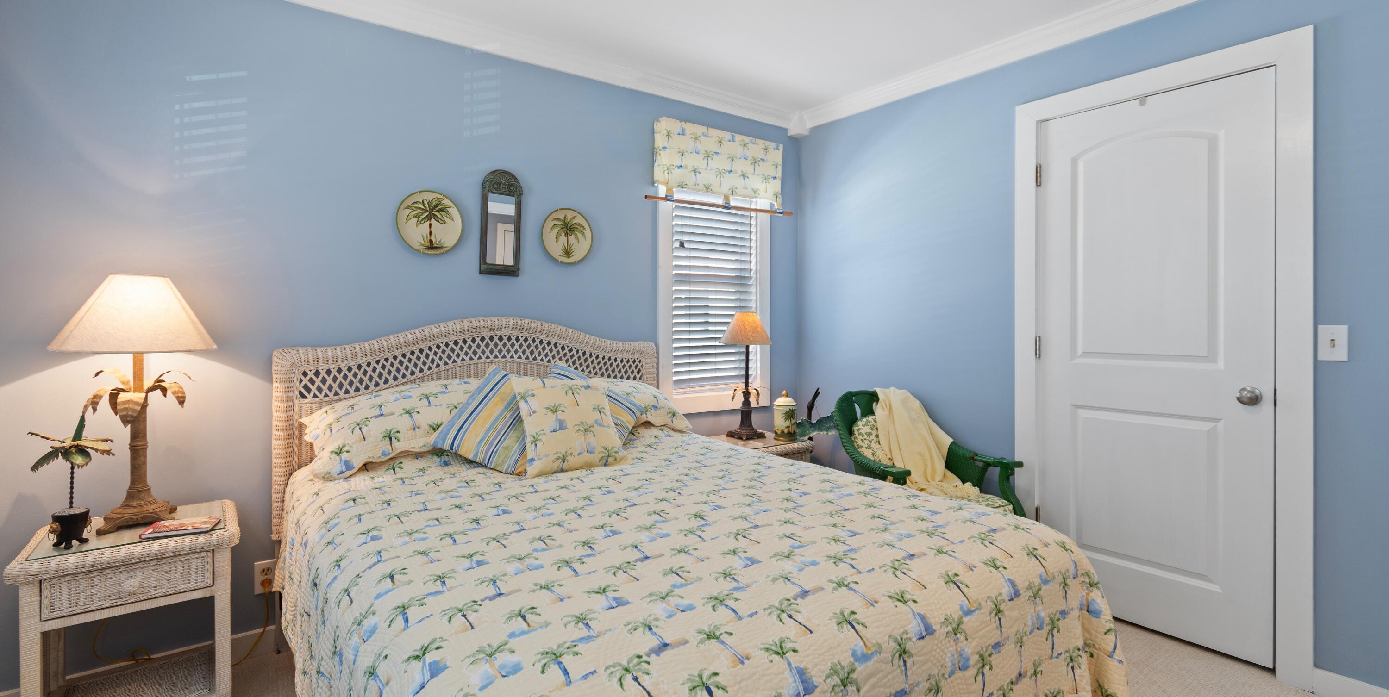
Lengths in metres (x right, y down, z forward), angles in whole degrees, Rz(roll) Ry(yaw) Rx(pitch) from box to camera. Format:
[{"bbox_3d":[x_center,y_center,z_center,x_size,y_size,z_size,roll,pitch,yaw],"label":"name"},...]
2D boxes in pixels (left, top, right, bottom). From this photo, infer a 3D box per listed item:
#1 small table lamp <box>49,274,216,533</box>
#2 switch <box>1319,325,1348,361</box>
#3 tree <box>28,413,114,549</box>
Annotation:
[{"bbox_3d":[-1.645,0.156,1.712,0.360,0.730,0.360,-1,2,-35],"label":"small table lamp"},{"bbox_3d":[2.043,-0.017,1.851,0.012,0.115,0.071,-1,2,-40],"label":"switch"},{"bbox_3d":[-1.766,0.374,1.644,0.193,0.365,0.183,-1,2,-36],"label":"tree"}]

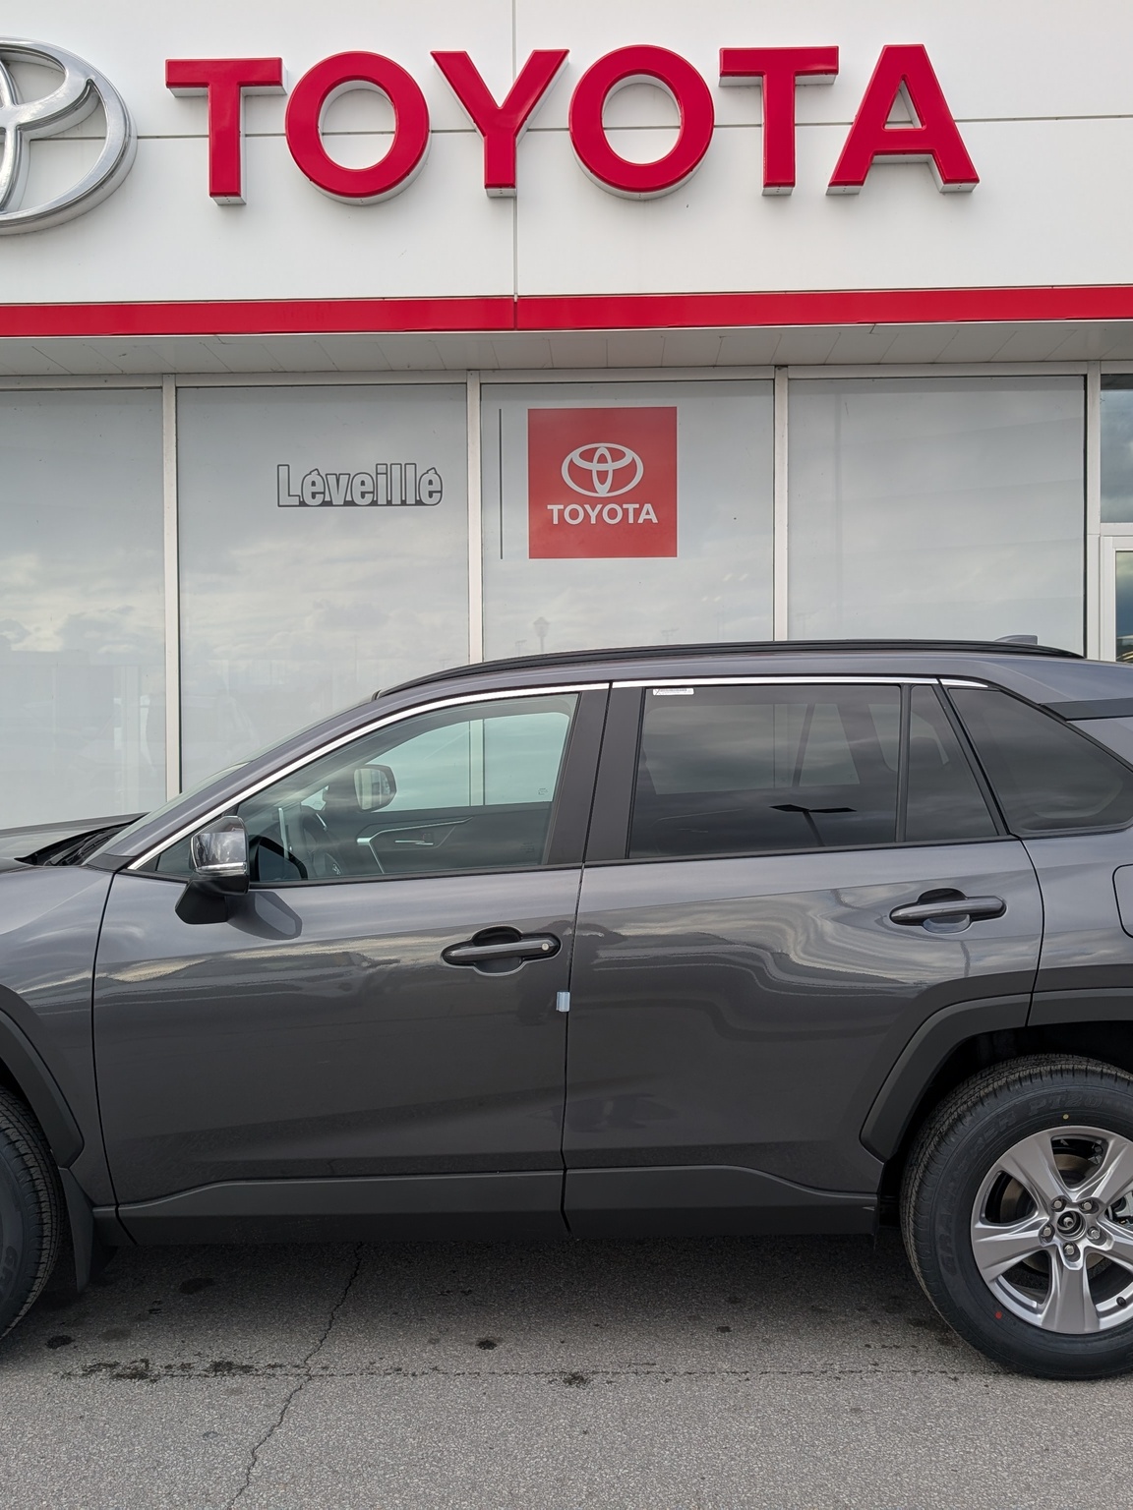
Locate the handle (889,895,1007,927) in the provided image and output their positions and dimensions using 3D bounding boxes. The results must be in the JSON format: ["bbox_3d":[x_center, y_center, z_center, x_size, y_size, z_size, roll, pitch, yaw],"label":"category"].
[{"bbox_3d":[0.852,0.347,3.142,0.261,0.072,0.055,0,0,1],"label":"handle"}]

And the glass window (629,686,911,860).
[{"bbox_3d":[0.464,0.031,3.201,0.650,0.420,0.060,0,-19,1],"label":"glass window"}]

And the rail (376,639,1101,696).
[{"bbox_3d":[0.398,-0.216,3.449,1.736,0.137,0.075,0,0,1],"label":"rail"}]

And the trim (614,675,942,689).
[{"bbox_3d":[0.509,-0.174,3.355,0.788,0.026,0.027,0,0,1],"label":"trim"}]

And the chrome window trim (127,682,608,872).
[{"bbox_3d":[-0.459,0.048,3.296,1.115,0.432,0.150,0,0,1],"label":"chrome window trim"}]

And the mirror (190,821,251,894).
[{"bbox_3d":[-0.733,0.218,3.030,0.135,0.175,0.220,0,2,1],"label":"mirror"}]

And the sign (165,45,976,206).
[{"bbox_3d":[0.019,-3.439,7.642,4.405,0.800,0.140,0,0,2],"label":"sign"}]

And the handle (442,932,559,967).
[{"bbox_3d":[-0.144,0.435,3.151,0.264,0.077,0.055,0,0,1],"label":"handle"}]

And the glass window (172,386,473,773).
[{"bbox_3d":[-1.237,-0.477,7.088,1.498,2.801,0.060,0,0,2],"label":"glass window"}]

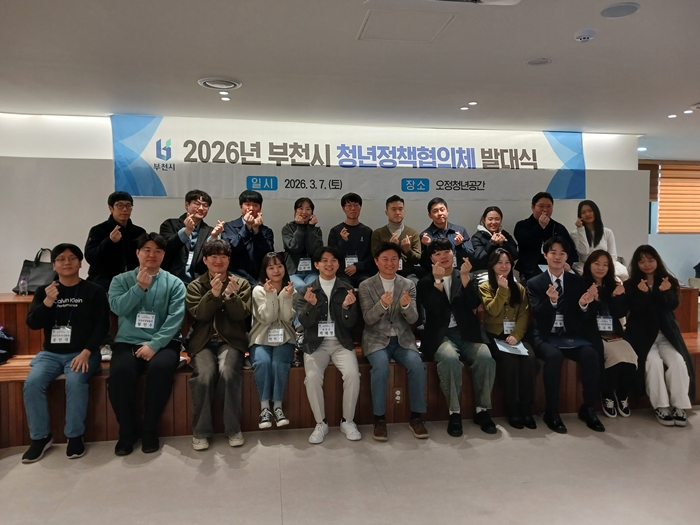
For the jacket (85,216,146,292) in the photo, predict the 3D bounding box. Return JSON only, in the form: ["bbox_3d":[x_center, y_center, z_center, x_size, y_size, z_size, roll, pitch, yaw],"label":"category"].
[{"bbox_3d":[-1.956,-0.035,4.613,0.570,0.723,0.420,-1,3,-14],"label":"jacket"}]

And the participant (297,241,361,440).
[{"bbox_3d":[-0.158,0.548,4.006,0.480,1.306,0.740,0,3,-6],"label":"participant"}]

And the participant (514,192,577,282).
[{"bbox_3d":[1.856,0.004,5.110,0.630,1.320,0.780,0,3,8],"label":"participant"}]

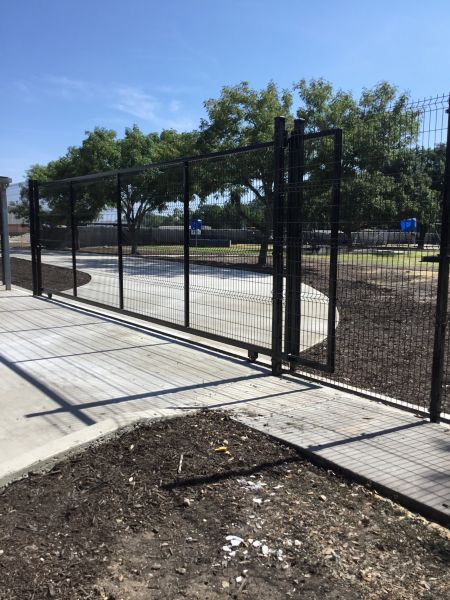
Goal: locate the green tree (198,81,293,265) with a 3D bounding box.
[{"bbox_3d":[0.870,-5.041,21.624,4.200,7.260,4.200,0,8,0],"label":"green tree"}]

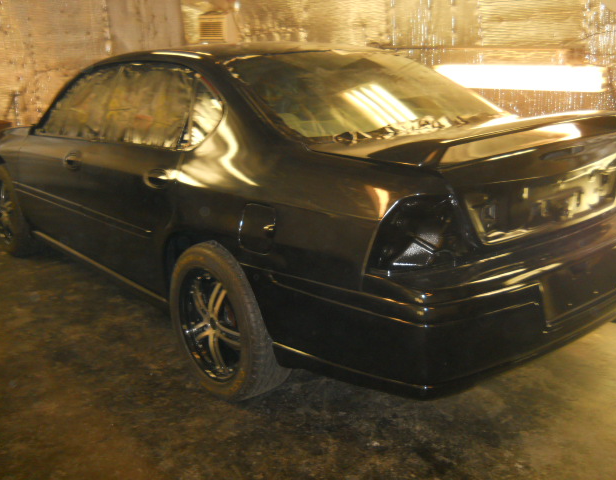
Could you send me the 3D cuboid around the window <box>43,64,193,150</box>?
[{"bbox_3d":[-0.974,-0.687,3.432,0.090,0.430,1.740,23,-4,-40],"label":"window"}]

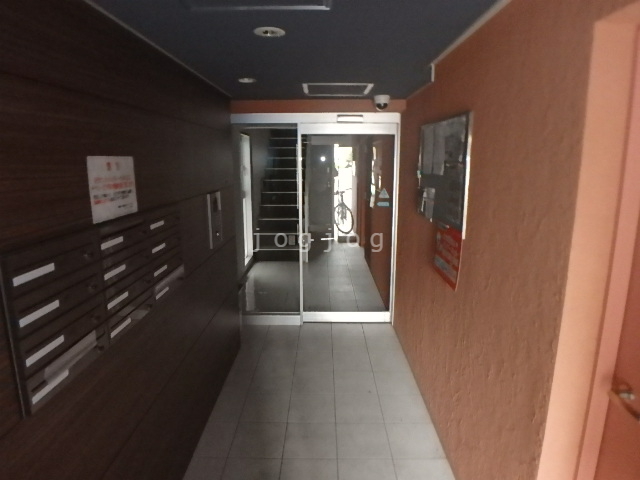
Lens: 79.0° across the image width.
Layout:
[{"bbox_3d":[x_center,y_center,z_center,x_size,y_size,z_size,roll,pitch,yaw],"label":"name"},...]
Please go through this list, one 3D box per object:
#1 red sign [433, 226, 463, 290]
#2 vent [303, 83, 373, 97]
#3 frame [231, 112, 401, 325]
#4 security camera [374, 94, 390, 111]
[{"bbox_3d":[0.694,0.074,2.156,0.012,0.295,0.430,0,12,1],"label":"red sign"},{"bbox_3d":[0.130,-1.073,2.802,0.470,0.025,0.510,0,12,1],"label":"vent"},{"bbox_3d":[-0.034,-0.154,3.708,1.525,2.020,0.120,0,11,0],"label":"frame"},{"bbox_3d":[0.497,-1.086,3.096,0.125,0.108,0.125,0,12,1],"label":"security camera"}]

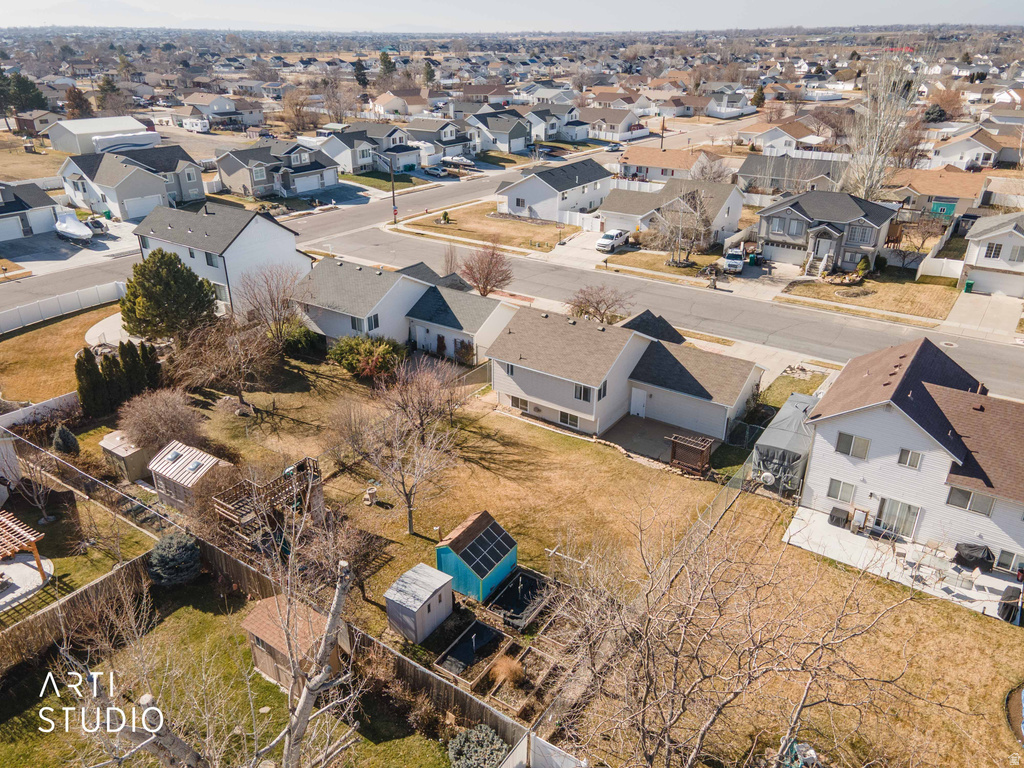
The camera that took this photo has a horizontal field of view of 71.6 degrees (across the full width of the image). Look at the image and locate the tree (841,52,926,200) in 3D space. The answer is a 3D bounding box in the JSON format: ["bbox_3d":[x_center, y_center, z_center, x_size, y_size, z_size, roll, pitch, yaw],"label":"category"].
[{"bbox_3d":[53.136,-36.110,102.805,10.500,21.300,10.000,0,27,0],"label":"tree"}]

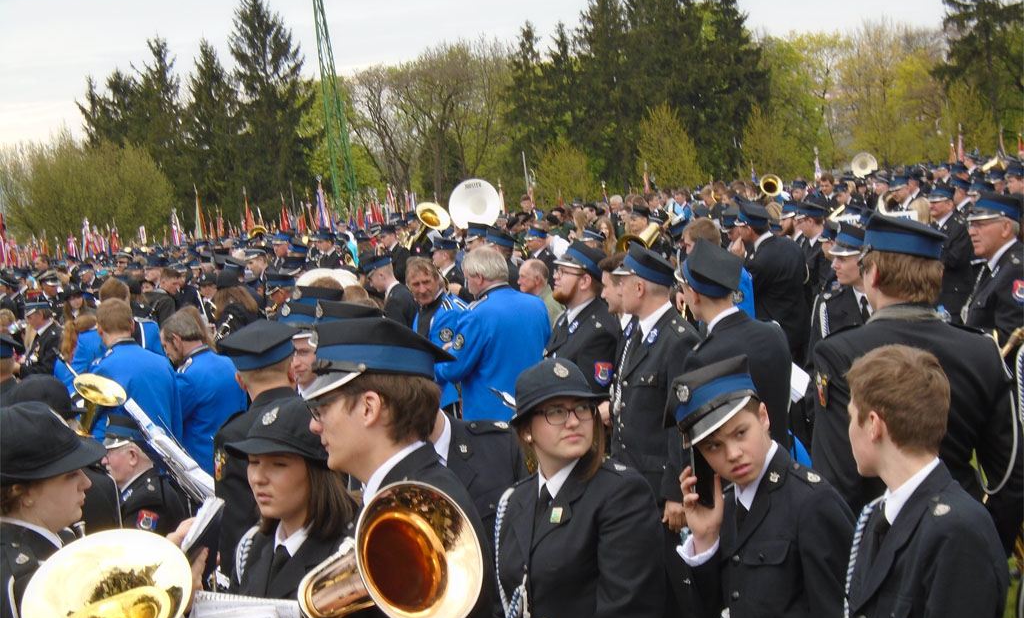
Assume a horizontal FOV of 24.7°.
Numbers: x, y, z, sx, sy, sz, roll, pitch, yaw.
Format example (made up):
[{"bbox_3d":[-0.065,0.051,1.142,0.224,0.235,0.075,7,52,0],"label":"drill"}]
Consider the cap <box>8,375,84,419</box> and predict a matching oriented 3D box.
[{"bbox_3d":[-1.423,0.275,7.100,0.255,0.142,0.225,-6,3,6],"label":"cap"}]

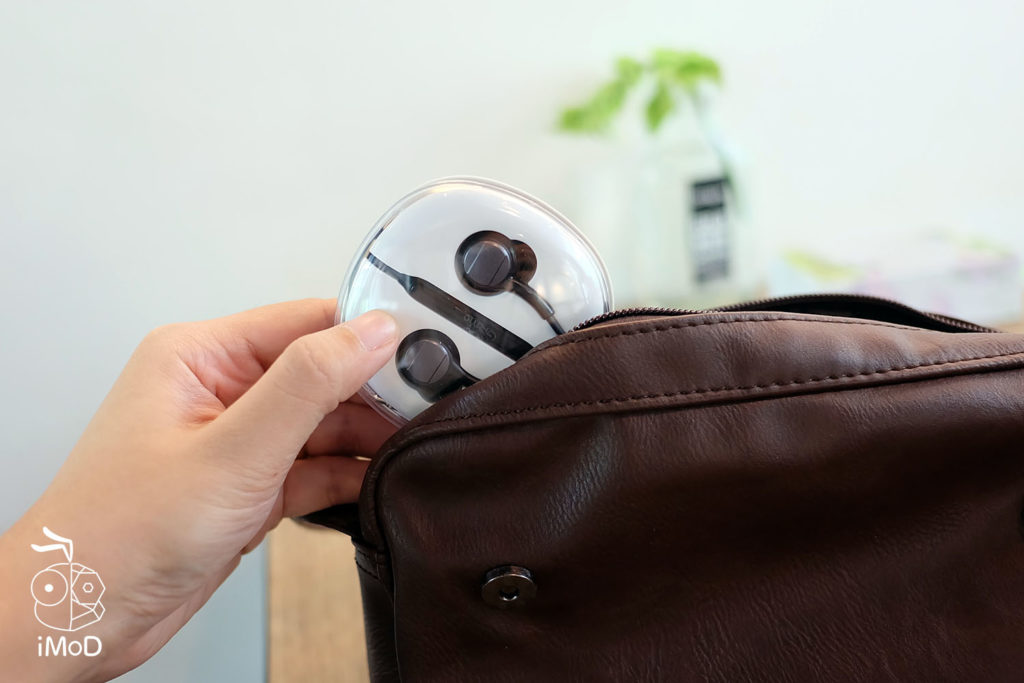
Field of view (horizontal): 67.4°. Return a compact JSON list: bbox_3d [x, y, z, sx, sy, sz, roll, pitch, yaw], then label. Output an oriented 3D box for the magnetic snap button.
[{"bbox_3d":[-0.001,0.062,0.194,0.014,0.014,0.004,-2,37,-2],"label":"magnetic snap button"}]

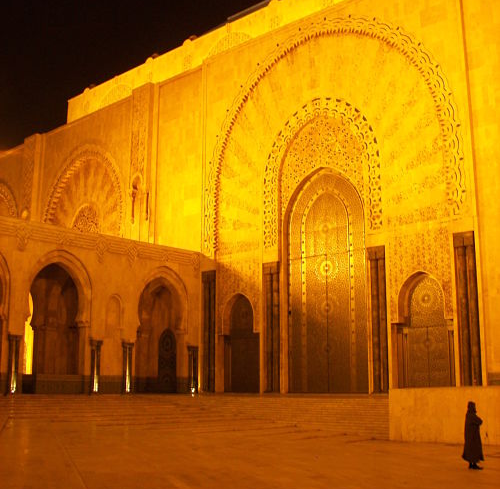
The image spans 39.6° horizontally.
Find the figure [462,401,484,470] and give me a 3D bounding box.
[{"bbox_3d":[5.876,5.015,18.234,0.520,1.700,0.450,0,-11,0],"label":"figure"}]

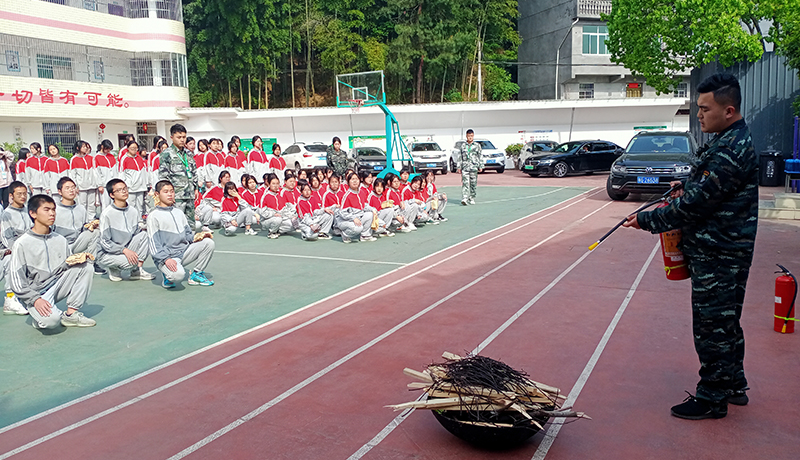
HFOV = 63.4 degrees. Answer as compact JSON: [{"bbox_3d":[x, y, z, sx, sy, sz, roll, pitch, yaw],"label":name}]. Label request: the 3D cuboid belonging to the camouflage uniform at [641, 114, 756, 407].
[{"bbox_3d":[1.558,0.129,3.400,0.610,1.460,0.530,1,8,18],"label":"camouflage uniform"}]

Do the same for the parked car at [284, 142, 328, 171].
[{"bbox_3d":[-4.822,-3.605,33.021,1.860,1.690,4.600,-5,8,-27],"label":"parked car"}]

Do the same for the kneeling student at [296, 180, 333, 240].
[{"bbox_3d":[-1.342,-0.325,10.140,0.670,0.930,0.500,5,10,41],"label":"kneeling student"}]

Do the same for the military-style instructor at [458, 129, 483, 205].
[{"bbox_3d":[1.718,-1.531,15.700,0.600,1.770,0.420,-1,7,3],"label":"military-style instructor"}]

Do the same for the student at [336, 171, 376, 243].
[{"bbox_3d":[-0.677,-0.354,9.950,0.540,1.020,0.620,-8,10,-40],"label":"student"}]

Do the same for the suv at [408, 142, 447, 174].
[{"bbox_3d":[1.364,-3.853,34.393,1.860,1.690,4.550,-2,7,-5],"label":"suv"}]

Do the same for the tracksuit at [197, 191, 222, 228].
[{"bbox_3d":[-3.356,-0.298,11.400,0.470,0.620,0.400,5,10,41],"label":"tracksuit"}]

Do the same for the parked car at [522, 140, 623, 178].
[{"bbox_3d":[7.733,-3.088,28.056,5.050,1.490,1.870,-5,8,-27],"label":"parked car"}]

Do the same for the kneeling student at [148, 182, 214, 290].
[{"bbox_3d":[-2.376,0.011,7.029,0.700,1.110,0.540,4,9,33],"label":"kneeling student"}]

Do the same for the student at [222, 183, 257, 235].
[{"bbox_3d":[-2.721,-0.389,10.941,0.660,0.910,0.500,4,9,35],"label":"student"}]

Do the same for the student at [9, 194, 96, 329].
[{"bbox_3d":[-2.925,0.238,5.415,0.710,1.080,0.510,2,8,22],"label":"student"}]

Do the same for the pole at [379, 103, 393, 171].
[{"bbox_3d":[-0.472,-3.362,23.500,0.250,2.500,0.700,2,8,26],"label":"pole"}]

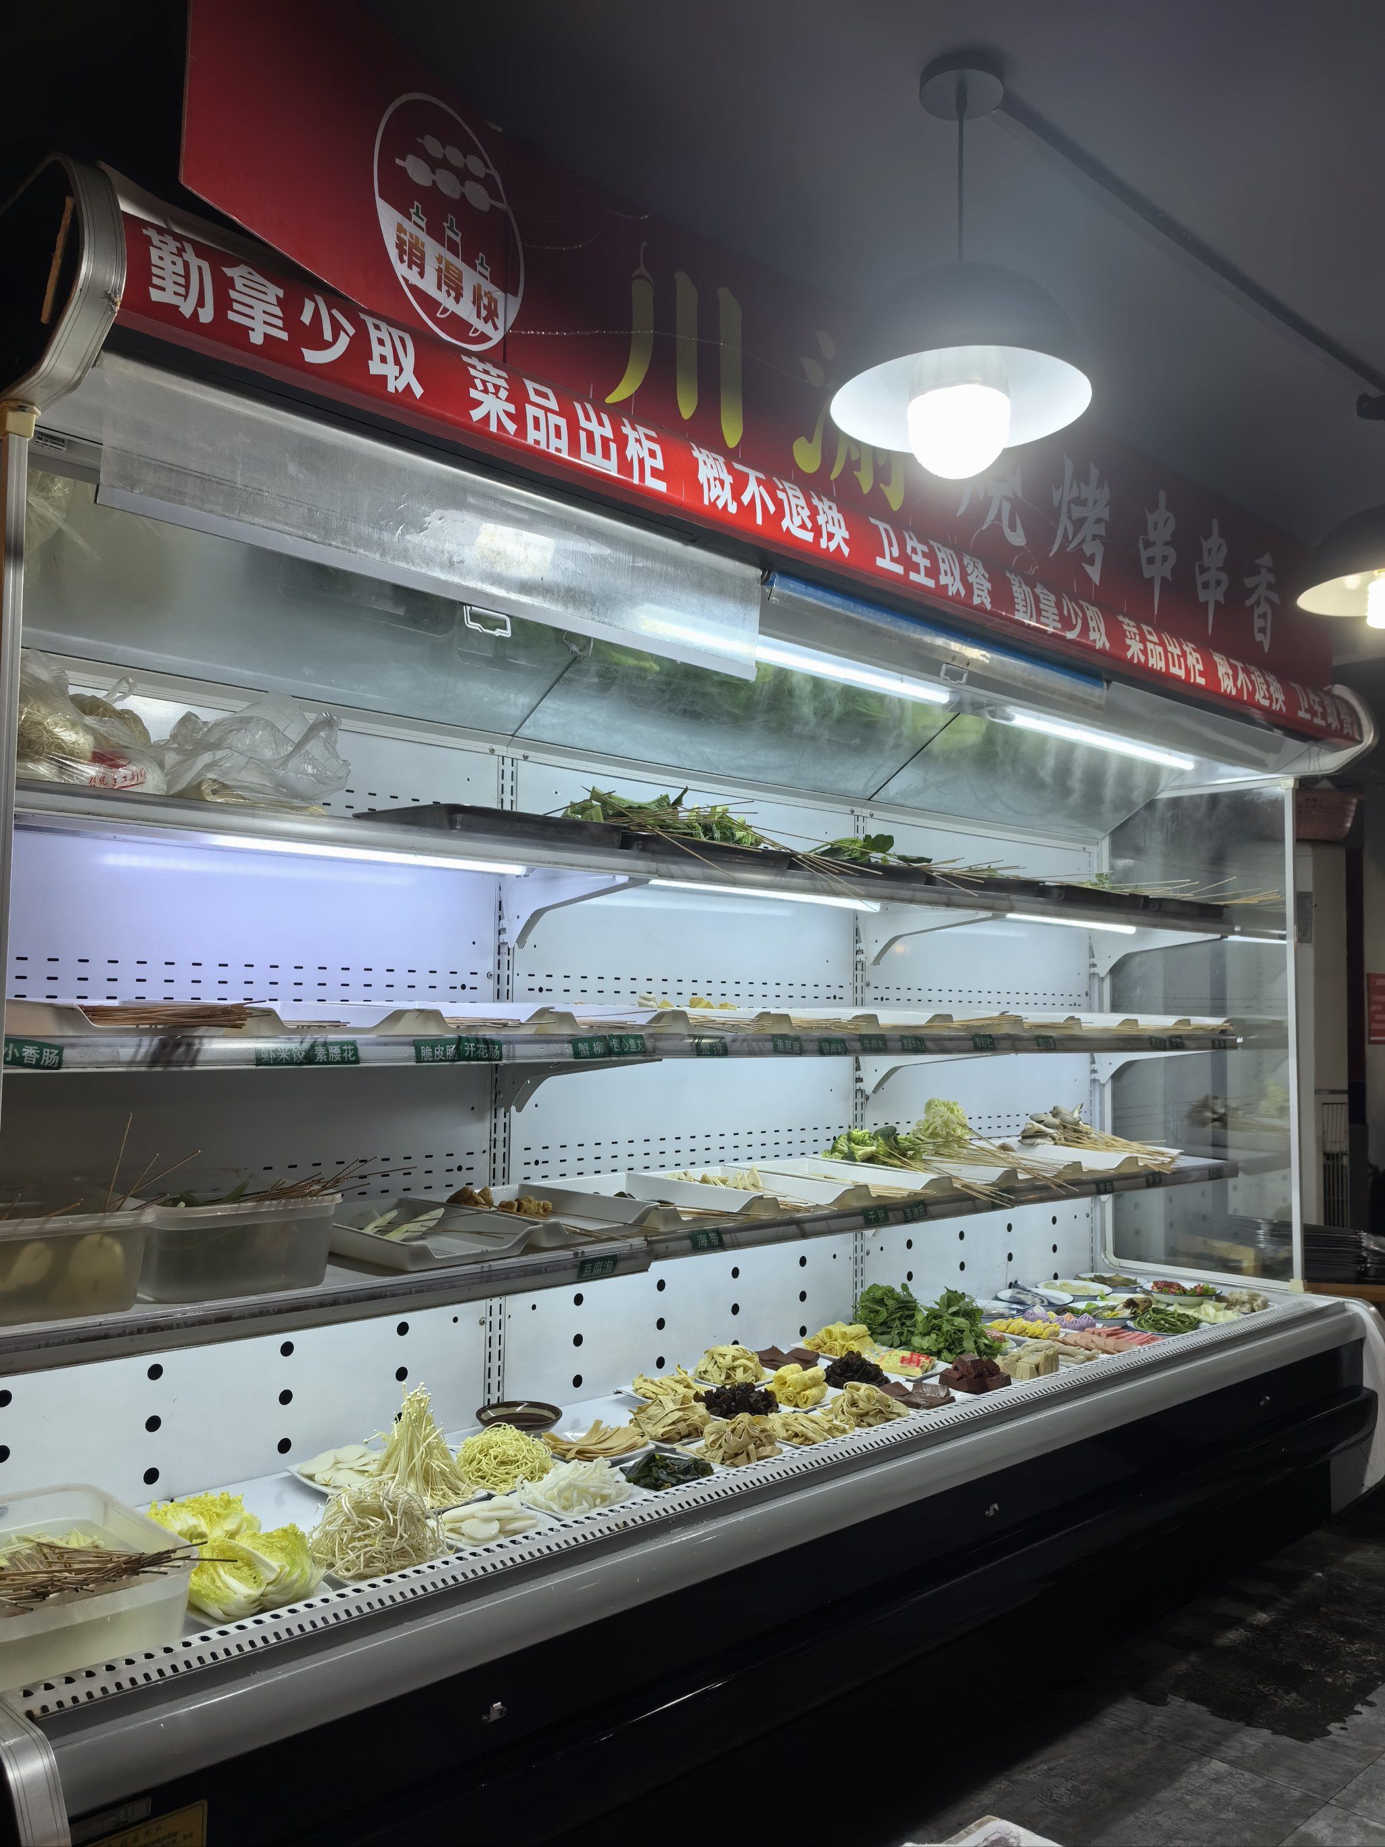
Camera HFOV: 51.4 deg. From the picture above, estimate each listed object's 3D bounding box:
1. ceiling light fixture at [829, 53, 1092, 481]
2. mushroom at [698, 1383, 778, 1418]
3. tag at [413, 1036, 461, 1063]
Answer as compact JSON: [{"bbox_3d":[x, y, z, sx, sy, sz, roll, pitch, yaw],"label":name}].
[{"bbox_3d":[0.362,-0.883,1.947,0.345,0.555,0.345,1,-4,0],"label":"ceiling light fixture"},{"bbox_3d":[0.076,0.803,2.443,0.132,0.050,0.130,4,-5,-45],"label":"mushroom"},{"bbox_3d":[-0.336,0.167,1.895,0.071,0.031,0.005,4,-14,-45],"label":"tag"}]

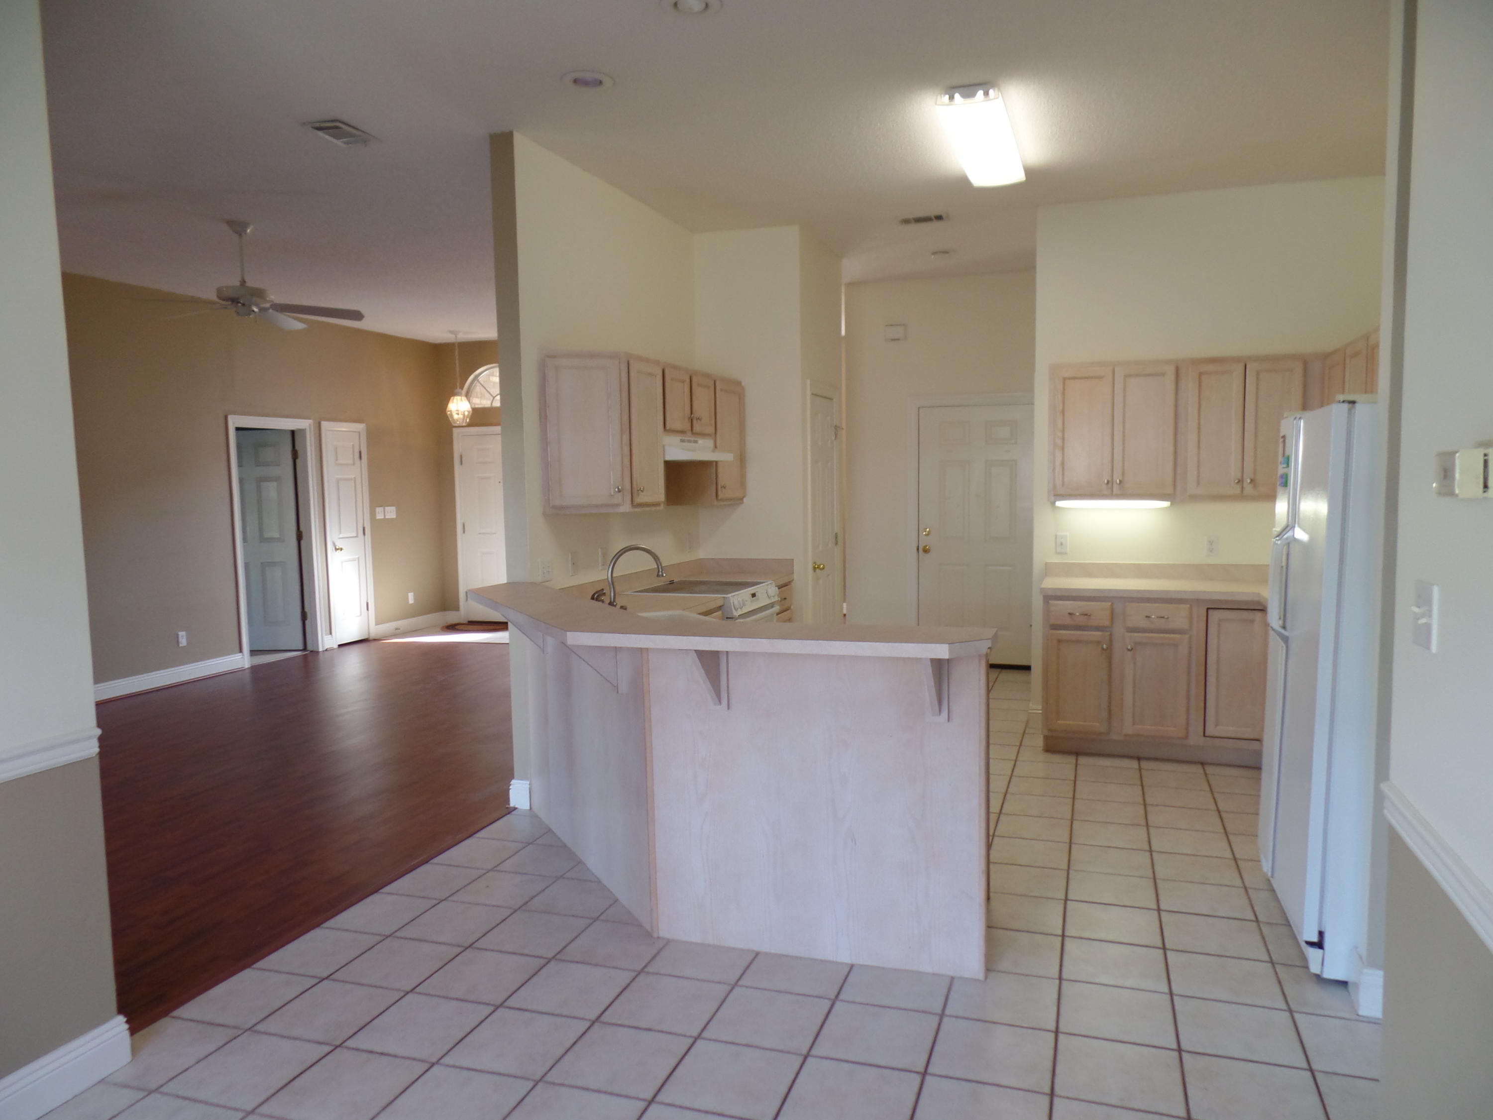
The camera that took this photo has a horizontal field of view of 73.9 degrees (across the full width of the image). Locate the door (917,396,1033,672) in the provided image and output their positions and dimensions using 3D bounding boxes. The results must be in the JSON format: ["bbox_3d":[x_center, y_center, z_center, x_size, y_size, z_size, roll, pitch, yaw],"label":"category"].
[{"bbox_3d":[1.824,-0.192,7.870,0.913,2.040,0.050,1,5,19],"label":"door"}]

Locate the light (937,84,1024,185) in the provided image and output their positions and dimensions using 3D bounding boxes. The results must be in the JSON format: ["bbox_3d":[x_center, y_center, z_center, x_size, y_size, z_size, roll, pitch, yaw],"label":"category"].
[{"bbox_3d":[1.059,-1.869,4.388,0.260,0.090,1.200,1,5,19],"label":"light"}]

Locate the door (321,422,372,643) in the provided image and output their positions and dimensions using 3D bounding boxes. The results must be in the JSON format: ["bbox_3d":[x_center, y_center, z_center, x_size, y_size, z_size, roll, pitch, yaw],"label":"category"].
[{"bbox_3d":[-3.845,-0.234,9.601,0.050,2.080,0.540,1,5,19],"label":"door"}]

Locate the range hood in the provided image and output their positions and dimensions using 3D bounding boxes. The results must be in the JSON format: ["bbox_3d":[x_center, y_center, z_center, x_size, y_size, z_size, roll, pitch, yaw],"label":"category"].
[{"bbox_3d":[-0.412,-0.608,5.505,0.455,0.140,0.750,1,5,19],"label":"range hood"}]

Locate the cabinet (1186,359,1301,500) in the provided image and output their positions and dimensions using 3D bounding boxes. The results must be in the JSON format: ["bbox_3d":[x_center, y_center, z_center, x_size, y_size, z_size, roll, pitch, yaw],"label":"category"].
[{"bbox_3d":[2.590,-0.684,5.237,0.553,0.730,0.325,1,5,19],"label":"cabinet"}]

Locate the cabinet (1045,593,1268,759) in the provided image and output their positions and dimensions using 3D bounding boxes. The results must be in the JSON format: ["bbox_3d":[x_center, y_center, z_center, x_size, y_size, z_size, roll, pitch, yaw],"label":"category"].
[{"bbox_3d":[2.204,0.599,5.383,1.120,0.875,0.580,1,5,19],"label":"cabinet"}]

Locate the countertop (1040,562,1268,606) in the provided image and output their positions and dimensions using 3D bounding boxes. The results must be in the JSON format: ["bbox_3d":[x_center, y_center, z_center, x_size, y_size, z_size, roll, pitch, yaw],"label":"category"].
[{"bbox_3d":[2.209,0.101,5.326,1.180,0.133,0.600,1,5,19],"label":"countertop"}]

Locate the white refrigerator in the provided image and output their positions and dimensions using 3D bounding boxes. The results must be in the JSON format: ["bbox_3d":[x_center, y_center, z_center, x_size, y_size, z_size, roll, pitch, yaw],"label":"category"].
[{"bbox_3d":[2.149,0.357,3.167,0.780,1.700,0.820,1,5,19],"label":"white refrigerator"}]

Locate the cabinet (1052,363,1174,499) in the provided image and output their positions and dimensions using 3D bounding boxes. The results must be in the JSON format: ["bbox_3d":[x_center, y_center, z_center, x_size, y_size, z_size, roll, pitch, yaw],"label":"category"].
[{"bbox_3d":[1.997,-0.692,5.446,0.625,0.735,0.325,1,5,19],"label":"cabinet"}]

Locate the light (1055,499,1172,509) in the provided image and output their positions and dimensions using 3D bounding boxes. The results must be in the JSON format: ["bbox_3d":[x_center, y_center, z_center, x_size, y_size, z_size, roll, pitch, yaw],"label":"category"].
[{"bbox_3d":[1.982,-0.300,5.387,0.584,0.046,0.110,1,5,19],"label":"light"}]

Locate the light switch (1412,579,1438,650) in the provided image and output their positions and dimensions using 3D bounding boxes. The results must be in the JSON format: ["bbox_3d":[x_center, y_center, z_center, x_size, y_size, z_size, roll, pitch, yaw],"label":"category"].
[{"bbox_3d":[1.195,0.099,1.760,0.022,0.116,0.115,1,5,19],"label":"light switch"}]

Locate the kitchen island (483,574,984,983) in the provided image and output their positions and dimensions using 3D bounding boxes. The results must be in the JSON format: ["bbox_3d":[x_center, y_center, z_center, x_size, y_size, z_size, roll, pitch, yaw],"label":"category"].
[{"bbox_3d":[-0.207,0.695,3.605,2.240,1.065,1.280,1,5,19],"label":"kitchen island"}]

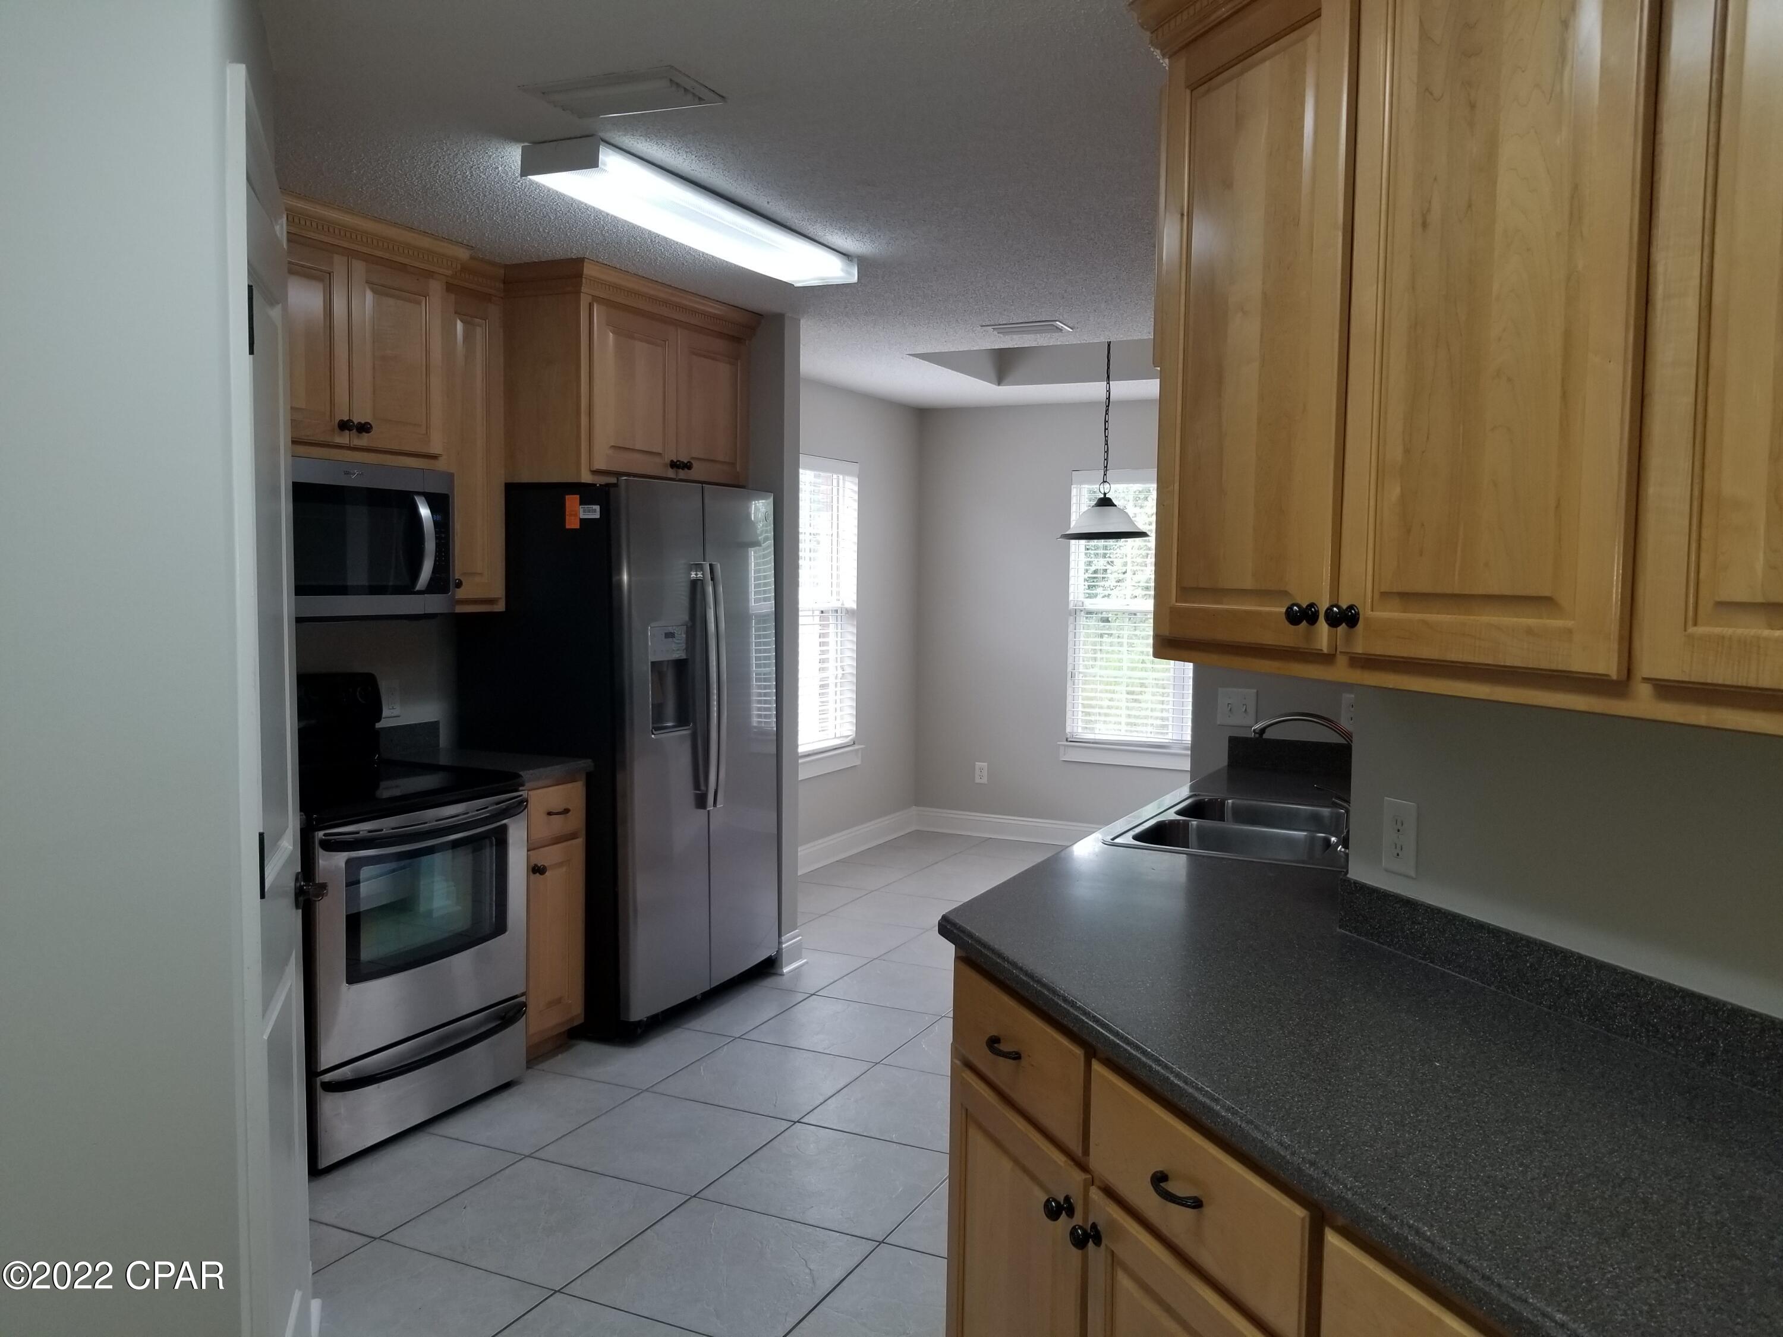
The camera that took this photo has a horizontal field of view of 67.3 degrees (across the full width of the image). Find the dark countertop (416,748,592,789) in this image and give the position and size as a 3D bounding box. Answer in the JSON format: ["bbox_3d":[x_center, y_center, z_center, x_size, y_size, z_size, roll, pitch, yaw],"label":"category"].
[{"bbox_3d":[-1.282,0.303,4.168,0.655,0.040,0.300,2,4,26],"label":"dark countertop"}]

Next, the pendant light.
[{"bbox_3d":[0.951,-1.053,5.921,0.410,0.955,0.410,2,4,26],"label":"pendant light"}]

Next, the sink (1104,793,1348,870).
[{"bbox_3d":[0.875,0.455,3.108,0.560,0.195,0.835,2,4,26],"label":"sink"}]

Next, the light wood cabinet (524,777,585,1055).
[{"bbox_3d":[-1.299,0.759,4.203,0.625,0.874,0.300,2,4,26],"label":"light wood cabinet"}]

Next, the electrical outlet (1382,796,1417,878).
[{"bbox_3d":[0.777,0.259,2.048,0.008,0.114,0.071,-1,4,-18],"label":"electrical outlet"}]

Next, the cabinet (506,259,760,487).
[{"bbox_3d":[-0.987,-0.942,4.672,0.650,0.675,0.985,2,4,26],"label":"cabinet"}]

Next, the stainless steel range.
[{"bbox_3d":[-1.494,0.633,3.700,0.705,1.185,0.760,2,4,26],"label":"stainless steel range"}]

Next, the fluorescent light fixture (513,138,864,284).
[{"bbox_3d":[-0.466,-1.168,3.530,0.205,0.075,1.245,2,4,26],"label":"fluorescent light fixture"}]

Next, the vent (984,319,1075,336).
[{"bbox_3d":[0.536,-1.308,5.196,0.315,0.020,0.240,2,4,26],"label":"vent"}]

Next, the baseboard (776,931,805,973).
[{"bbox_3d":[-0.385,1.075,5.114,0.050,0.142,0.180,2,4,26],"label":"baseboard"}]

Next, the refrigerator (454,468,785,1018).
[{"bbox_3d":[-0.907,0.274,4.701,0.770,1.785,0.910,2,4,26],"label":"refrigerator"}]

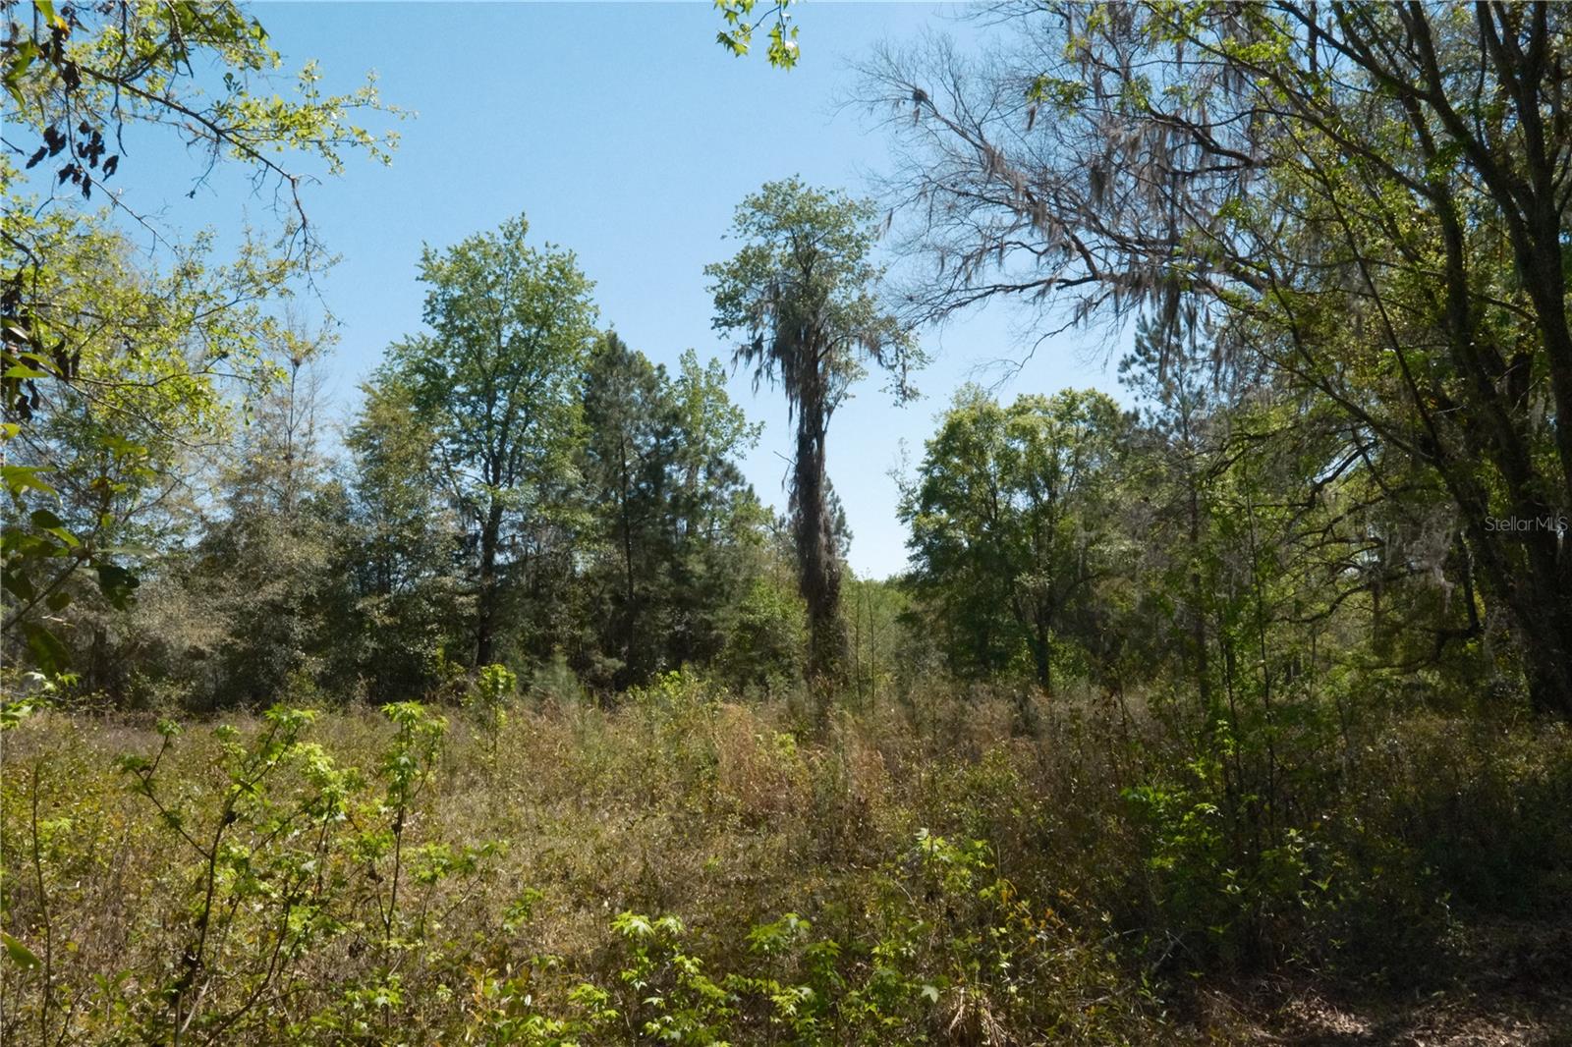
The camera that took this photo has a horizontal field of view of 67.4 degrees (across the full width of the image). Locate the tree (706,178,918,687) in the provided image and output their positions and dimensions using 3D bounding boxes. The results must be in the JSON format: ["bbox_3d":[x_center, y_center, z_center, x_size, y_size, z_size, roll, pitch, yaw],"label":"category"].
[{"bbox_3d":[0.618,-1.751,26.356,4.850,12.520,4.600,0,-6,0],"label":"tree"}]

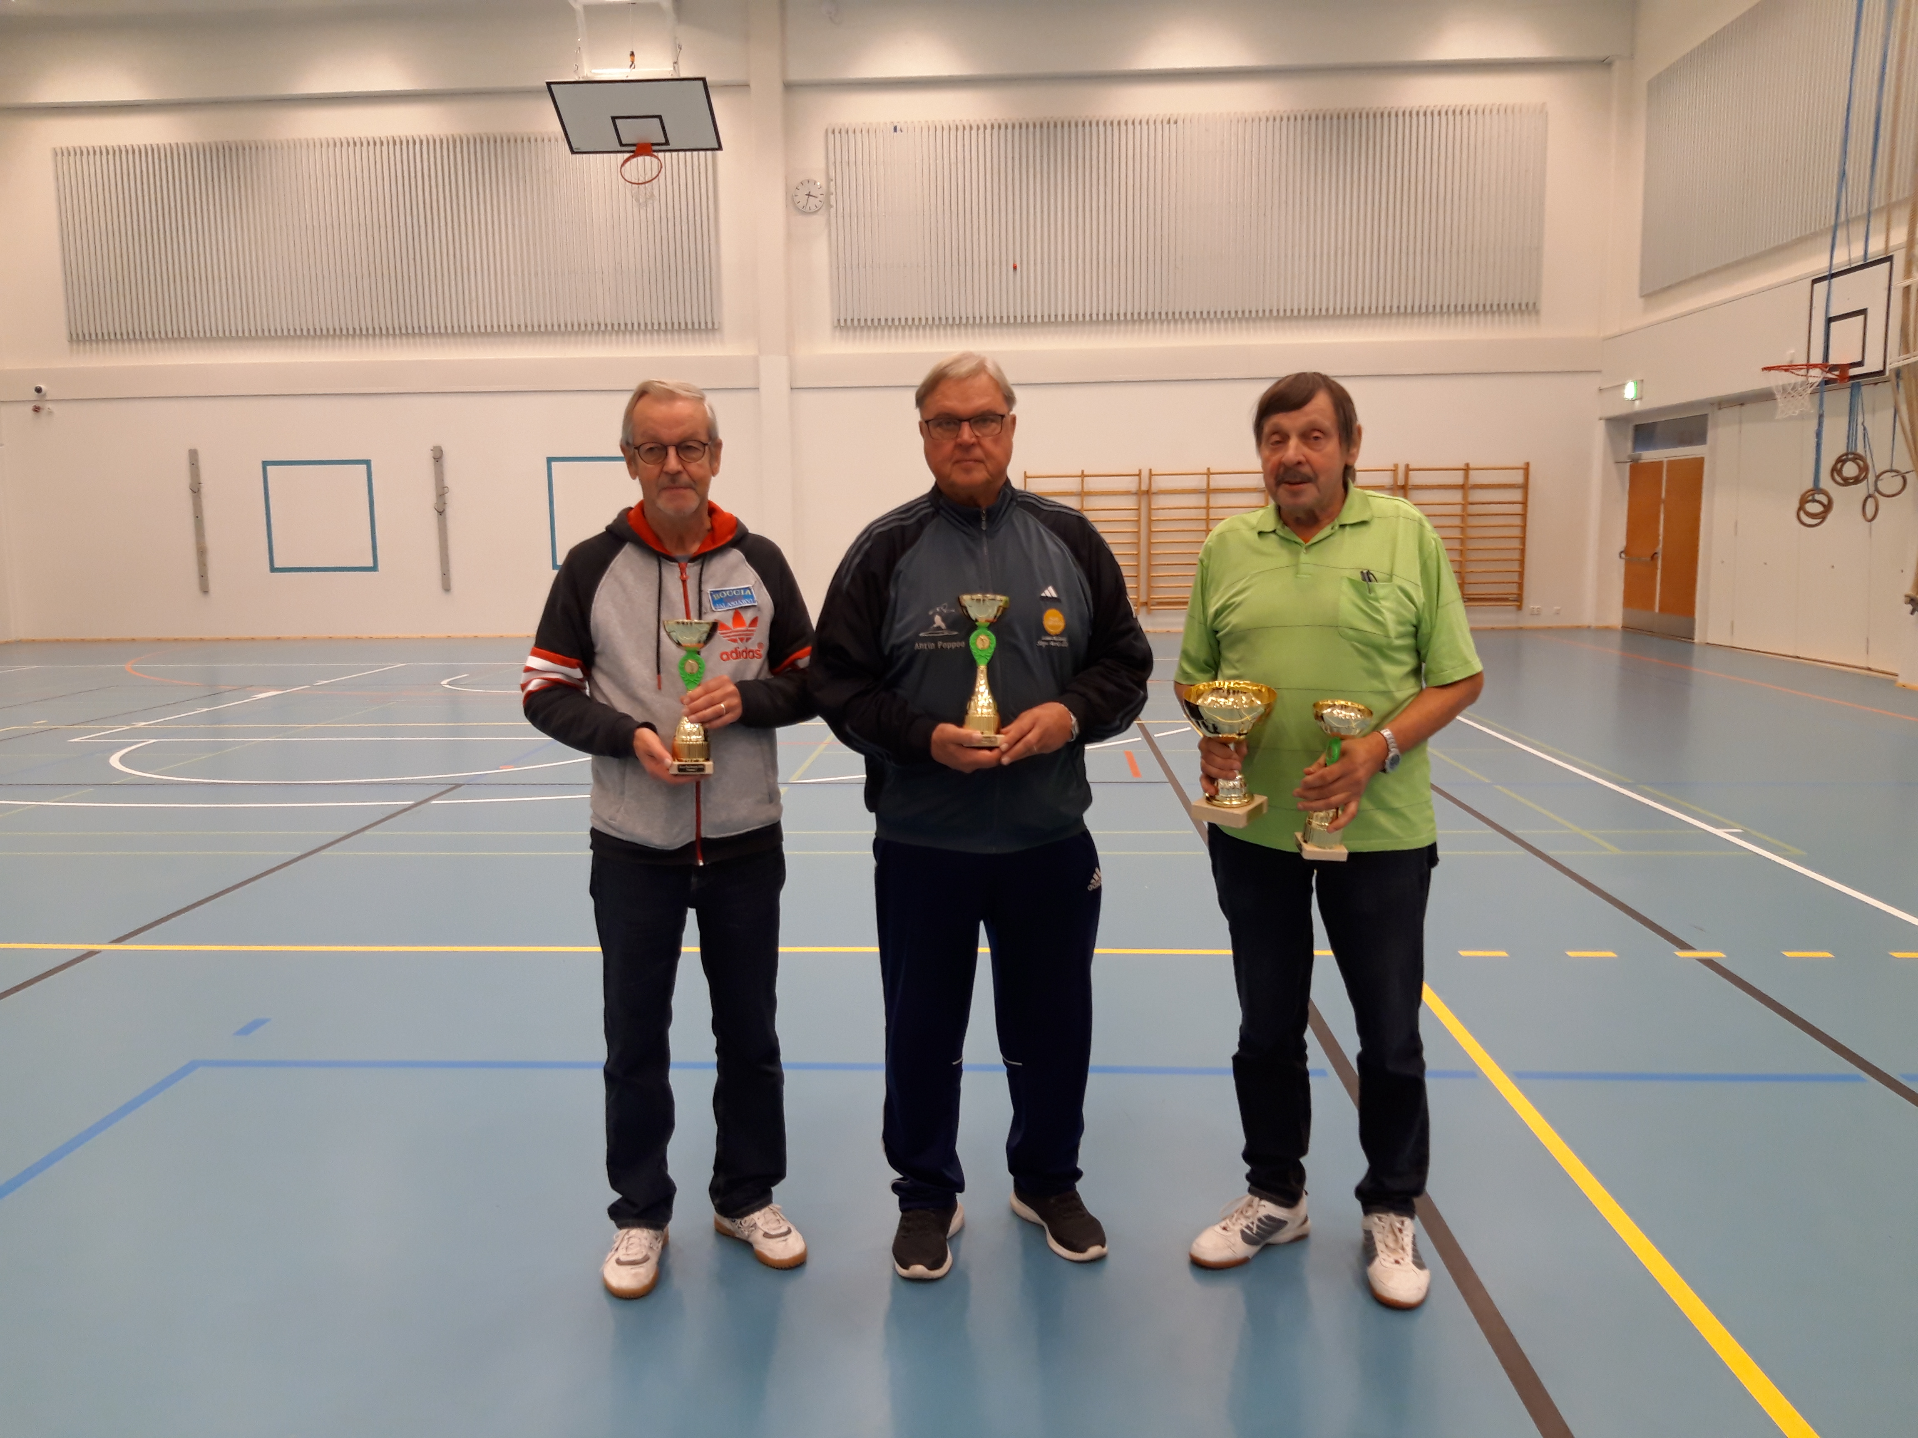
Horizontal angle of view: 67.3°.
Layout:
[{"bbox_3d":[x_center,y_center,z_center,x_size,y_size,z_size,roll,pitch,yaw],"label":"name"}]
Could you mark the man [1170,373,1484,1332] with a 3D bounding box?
[{"bbox_3d":[0.687,0.216,2.699,0.570,1.700,0.430,2,8,22],"label":"man"}]

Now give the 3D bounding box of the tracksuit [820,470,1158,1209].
[{"bbox_3d":[0.047,0.278,2.815,0.640,1.430,0.400,-1,7,-1],"label":"tracksuit"}]

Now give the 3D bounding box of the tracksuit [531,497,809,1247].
[{"bbox_3d":[-0.535,0.308,2.784,0.560,1.420,0.380,-2,7,-11],"label":"tracksuit"}]

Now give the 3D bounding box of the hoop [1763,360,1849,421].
[{"bbox_3d":[7.050,-2.708,11.987,0.600,0.470,0.460,0,7,3],"label":"hoop"}]

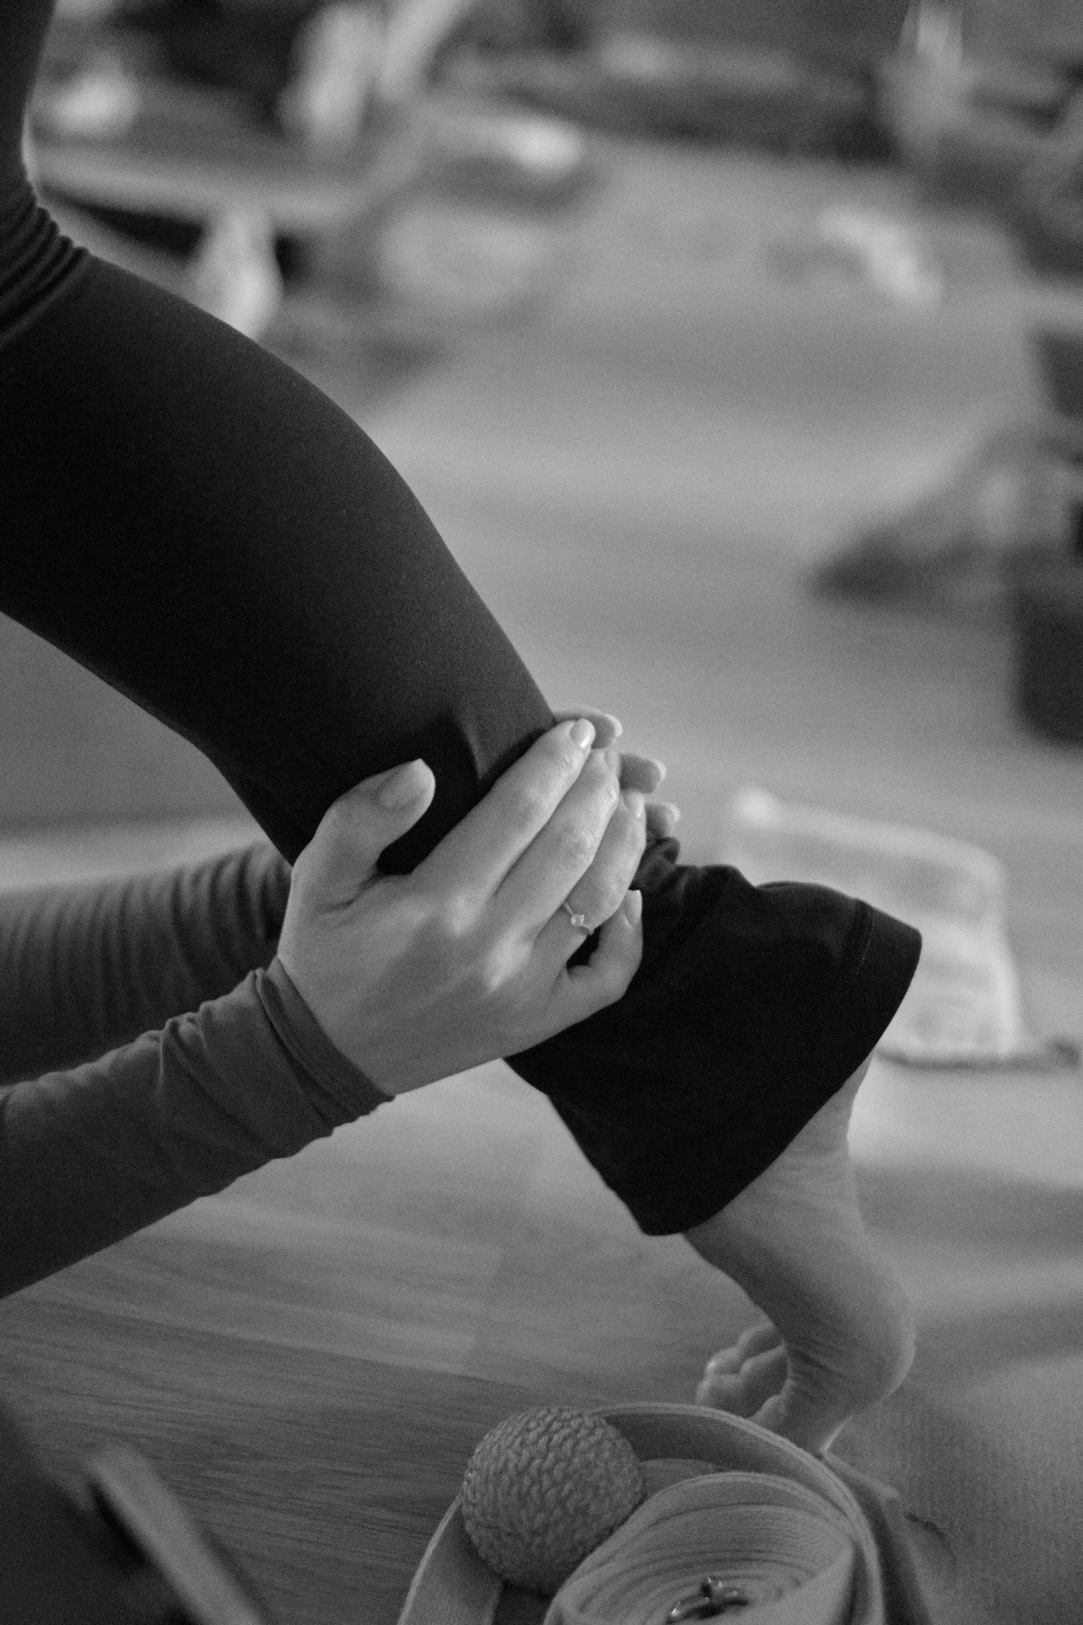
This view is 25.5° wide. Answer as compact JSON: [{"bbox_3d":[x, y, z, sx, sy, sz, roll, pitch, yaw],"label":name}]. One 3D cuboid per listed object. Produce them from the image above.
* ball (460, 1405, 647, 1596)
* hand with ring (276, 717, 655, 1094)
[{"bbox_3d":[0.004,0.213,0.745,0.057,0.057,0.057,0,23,0],"label":"ball"},{"bbox_3d":[-0.022,0.029,0.770,0.135,0.130,0.110,0,23,0],"label":"hand with ring"}]

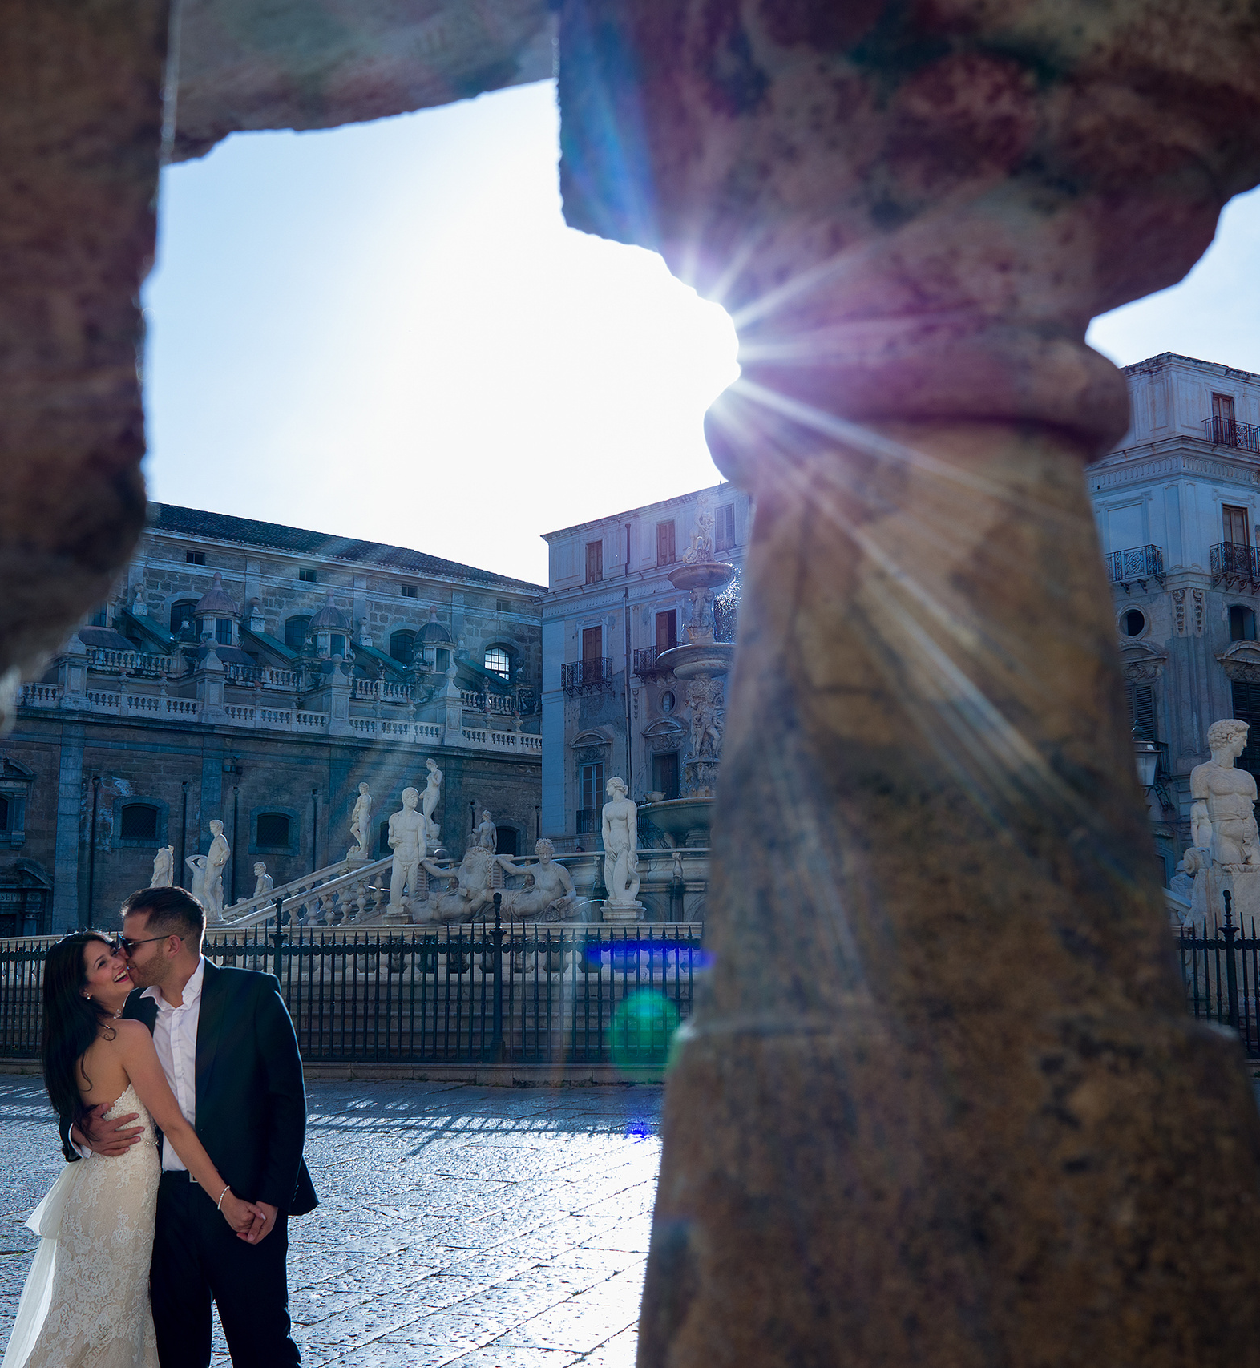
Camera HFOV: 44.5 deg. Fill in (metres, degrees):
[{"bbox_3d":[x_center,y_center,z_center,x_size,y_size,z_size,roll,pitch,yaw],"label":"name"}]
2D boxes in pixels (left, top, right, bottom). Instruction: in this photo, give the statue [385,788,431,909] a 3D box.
[{"bbox_3d":[-3.105,2.312,21.518,0.673,1.740,0.500,0,-10,0],"label":"statue"}]

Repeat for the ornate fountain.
[{"bbox_3d":[1.795,-0.152,37.055,3.320,9.159,3.200,0,-10,3],"label":"ornate fountain"}]

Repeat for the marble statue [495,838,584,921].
[{"bbox_3d":[-1.261,2.692,21.047,1.300,1.153,0.800,0,-10,3],"label":"marble statue"}]

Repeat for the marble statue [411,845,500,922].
[{"bbox_3d":[-2.400,2.735,21.040,1.300,1.108,0.800,0,-10,3],"label":"marble statue"}]

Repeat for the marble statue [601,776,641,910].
[{"bbox_3d":[-0.122,2.203,21.334,0.533,1.859,0.500,-1,-10,8],"label":"marble statue"}]

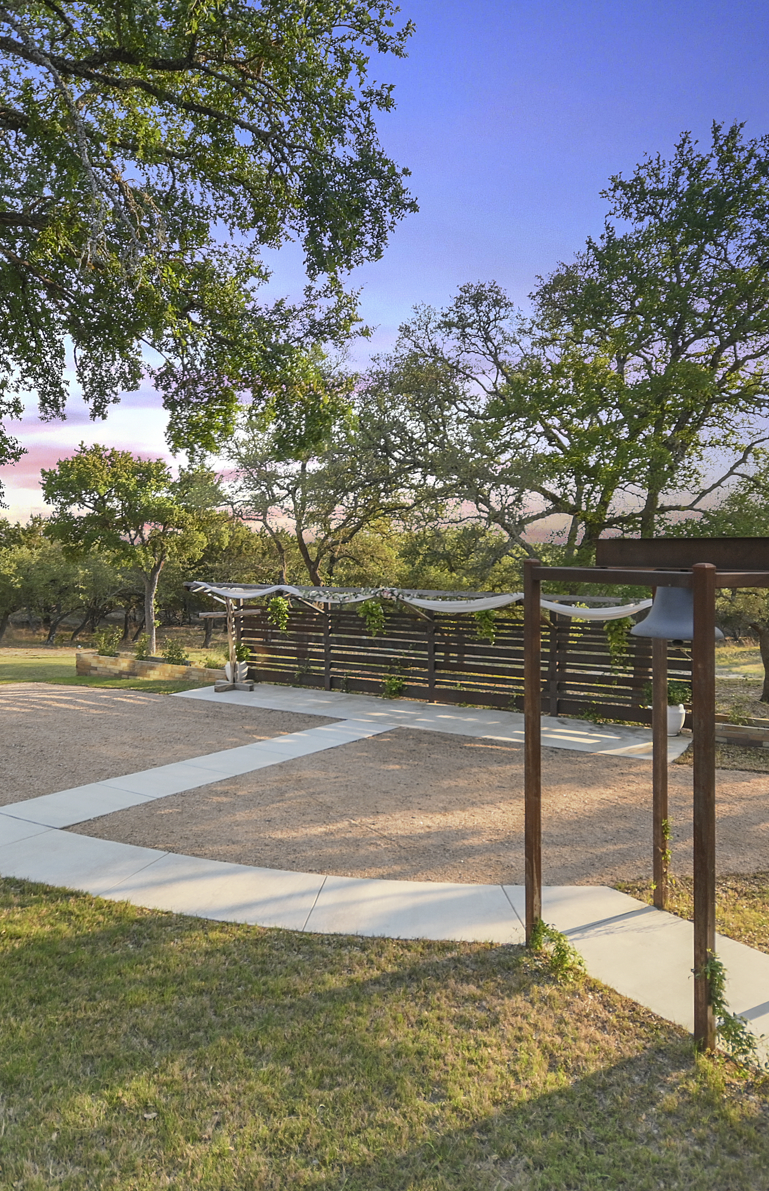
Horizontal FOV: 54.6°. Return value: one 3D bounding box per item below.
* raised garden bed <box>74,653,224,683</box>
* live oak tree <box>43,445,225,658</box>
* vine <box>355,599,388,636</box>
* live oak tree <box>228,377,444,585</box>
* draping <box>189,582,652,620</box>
[{"bbox_3d":[-5.150,1.620,17.400,4.100,0.500,0.900,1,3,13],"label":"raised garden bed"},{"bbox_3d":[-6.840,-1.200,20.200,4.600,5.700,4.500,-1,3,-19],"label":"live oak tree"},{"bbox_3d":[-0.253,0.449,14.950,0.620,0.740,0.400,1,3,25],"label":"vine"},{"bbox_3d":[-1.230,-1.800,19.000,5.500,7.300,5.300,0,3,-4],"label":"live oak tree"},{"bbox_3d":[0.217,0.060,12.950,8.900,0.450,0.400,1,3,25],"label":"draping"}]

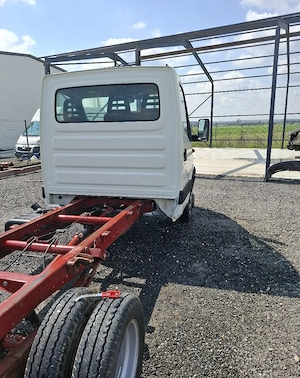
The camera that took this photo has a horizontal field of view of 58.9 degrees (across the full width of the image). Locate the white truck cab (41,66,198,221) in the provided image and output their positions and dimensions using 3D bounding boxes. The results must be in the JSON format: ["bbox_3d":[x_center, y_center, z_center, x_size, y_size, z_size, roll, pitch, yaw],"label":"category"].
[{"bbox_3d":[-0.290,-0.749,4.410,2.000,2.000,2.150,2,15,14],"label":"white truck cab"}]

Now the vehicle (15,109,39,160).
[{"bbox_3d":[-4.303,-2.875,13.625,1.950,2.500,5.600,4,15,20],"label":"vehicle"}]

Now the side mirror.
[{"bbox_3d":[0.785,-0.935,4.198,0.270,0.360,0.140,4,15,22],"label":"side mirror"}]

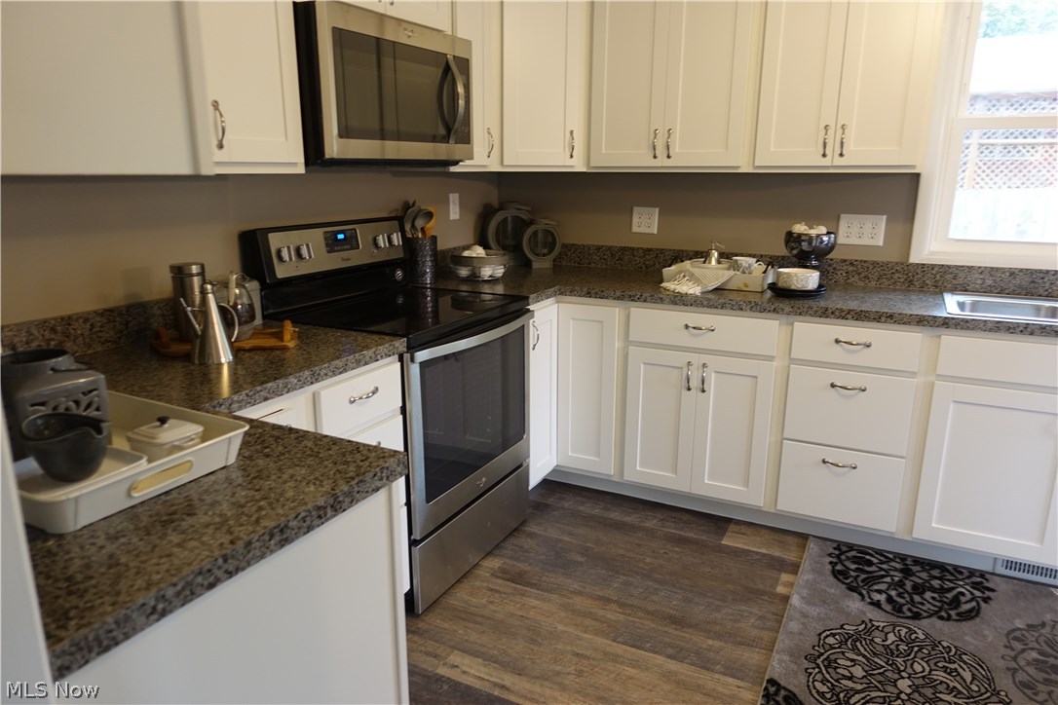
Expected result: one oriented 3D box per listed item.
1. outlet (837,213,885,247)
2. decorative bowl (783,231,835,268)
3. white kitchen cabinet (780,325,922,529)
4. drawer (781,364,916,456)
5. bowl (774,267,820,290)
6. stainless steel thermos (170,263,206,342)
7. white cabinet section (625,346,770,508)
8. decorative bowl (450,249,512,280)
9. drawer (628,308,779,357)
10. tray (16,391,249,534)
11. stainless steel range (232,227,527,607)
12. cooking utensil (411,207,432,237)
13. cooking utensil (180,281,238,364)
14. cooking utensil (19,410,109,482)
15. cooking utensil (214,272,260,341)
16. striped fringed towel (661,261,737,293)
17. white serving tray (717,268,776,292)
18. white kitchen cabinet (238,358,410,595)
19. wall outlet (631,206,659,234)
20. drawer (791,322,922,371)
[{"bbox_3d":[1.367,-0.502,2.898,0.168,0.119,0.008,7,16,27],"label":"outlet"},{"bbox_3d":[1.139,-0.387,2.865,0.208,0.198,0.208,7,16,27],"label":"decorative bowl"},{"bbox_3d":[1.245,0.198,2.727,0.430,0.750,0.600,7,16,27],"label":"white kitchen cabinet"},{"bbox_3d":[1.208,0.155,2.643,0.397,0.280,0.450,7,16,27],"label":"drawer"},{"bbox_3d":[1.031,-0.281,2.695,0.165,0.067,0.165,7,16,27],"label":"bowl"},{"bbox_3d":[-0.934,-0.137,1.901,0.088,0.206,0.088,7,16,27],"label":"stainless steel thermos"},{"bbox_3d":[0.781,0.226,3.011,0.561,0.573,0.570,7,15,27],"label":"white cabinet section"},{"bbox_3d":[-0.212,-0.391,3.151,0.265,0.115,0.265,0,14,0],"label":"decorative bowl"},{"bbox_3d":[0.739,-0.124,2.824,0.556,0.135,0.450,7,16,27],"label":"drawer"},{"bbox_3d":[-0.730,0.156,1.136,0.460,0.055,0.327,7,16,27],"label":"tray"},{"bbox_3d":[-0.432,0.146,2.547,0.680,1.190,0.752,7,16,27],"label":"stainless steel range"},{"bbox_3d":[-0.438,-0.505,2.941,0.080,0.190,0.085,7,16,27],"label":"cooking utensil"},{"bbox_3d":[-0.794,-0.078,1.756,0.142,0.202,0.092,-7,16,-24],"label":"cooking utensil"},{"bbox_3d":[-0.671,0.136,1.015,0.122,0.085,0.092,0,14,0],"label":"cooking utensil"},{"bbox_3d":[-0.801,-0.124,1.917,0.105,0.172,0.115,-6,16,-22],"label":"cooking utensil"},{"bbox_3d":[0.679,-0.299,2.812,0.290,0.085,0.295,7,16,26],"label":"striped fringed towel"},{"bbox_3d":[0.800,-0.324,2.937,0.400,0.072,0.295,7,16,27],"label":"white serving tray"},{"bbox_3d":[-0.795,0.405,1.956,0.610,0.760,0.690,7,16,27],"label":"white kitchen cabinet"},{"bbox_3d":[0.541,-0.614,3.281,0.120,0.117,0.012,7,16,27],"label":"wall outlet"},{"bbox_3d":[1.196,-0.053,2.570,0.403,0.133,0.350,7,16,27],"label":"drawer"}]

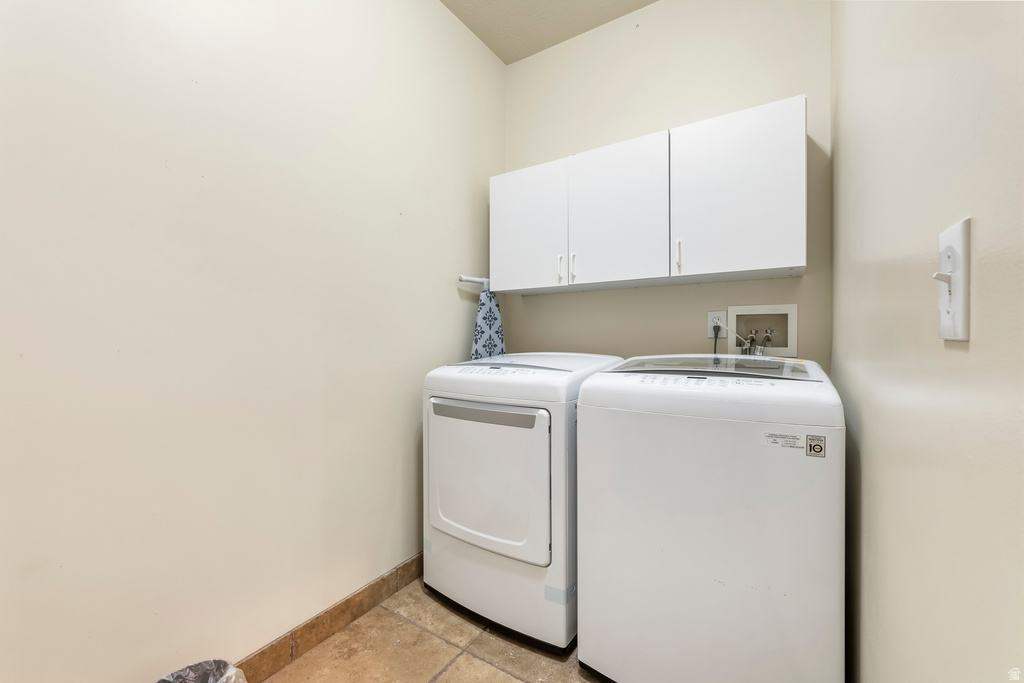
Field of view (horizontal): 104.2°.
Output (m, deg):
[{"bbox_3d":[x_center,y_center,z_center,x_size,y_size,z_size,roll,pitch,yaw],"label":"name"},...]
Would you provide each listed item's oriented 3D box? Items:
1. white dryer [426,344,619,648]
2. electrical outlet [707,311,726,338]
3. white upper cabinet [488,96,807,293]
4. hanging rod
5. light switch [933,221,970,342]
[{"bbox_3d":[0.077,0.575,1.851,0.686,1.020,0.720,0,0,32],"label":"white dryer"},{"bbox_3d":[0.932,-0.076,1.804,0.073,0.117,0.012,0,0,32],"label":"electrical outlet"},{"bbox_3d":[0.544,-0.569,1.896,1.360,0.606,0.315,0,0,33],"label":"white upper cabinet"},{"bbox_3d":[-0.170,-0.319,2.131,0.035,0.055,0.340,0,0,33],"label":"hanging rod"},{"bbox_3d":[0.478,-0.063,0.440,0.020,0.121,0.077,0,0,34],"label":"light switch"}]

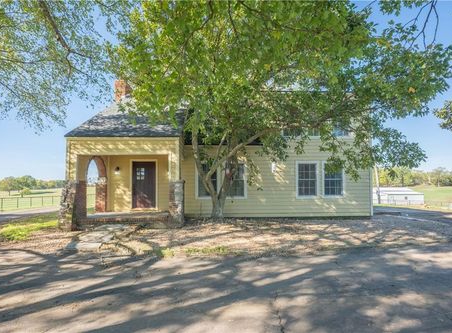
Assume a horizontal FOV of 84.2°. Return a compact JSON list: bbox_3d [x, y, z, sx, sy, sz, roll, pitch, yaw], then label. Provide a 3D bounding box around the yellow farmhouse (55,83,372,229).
[{"bbox_3d":[0.350,-1.330,13.600,12.200,7.300,10.400,0,-2,-4],"label":"yellow farmhouse"}]

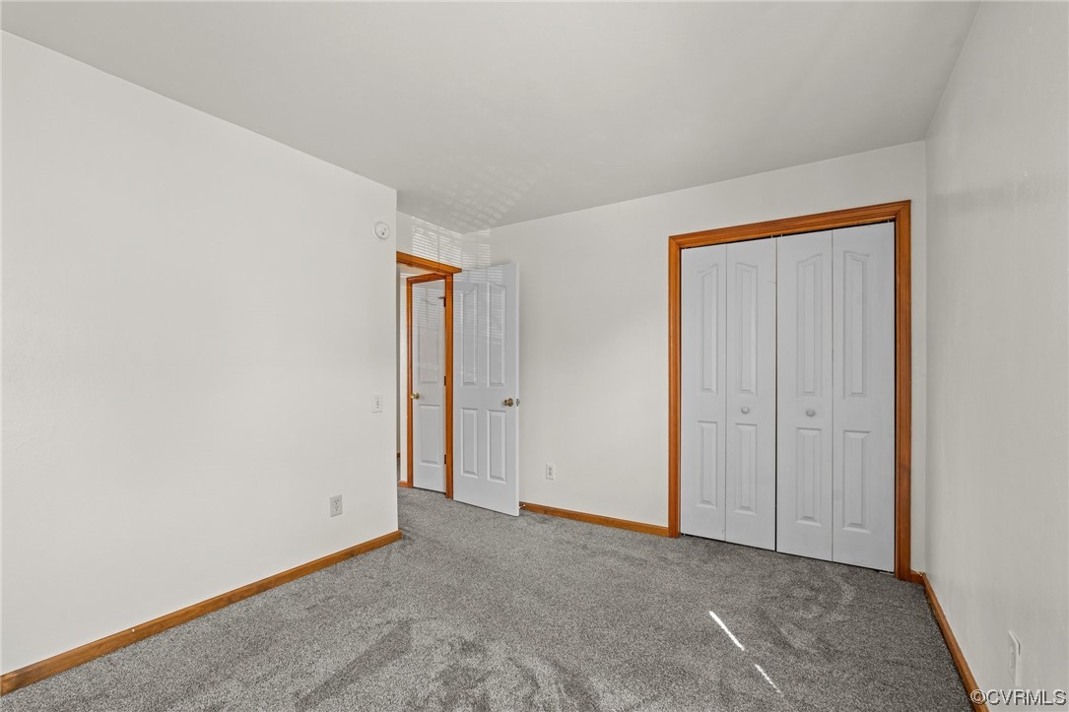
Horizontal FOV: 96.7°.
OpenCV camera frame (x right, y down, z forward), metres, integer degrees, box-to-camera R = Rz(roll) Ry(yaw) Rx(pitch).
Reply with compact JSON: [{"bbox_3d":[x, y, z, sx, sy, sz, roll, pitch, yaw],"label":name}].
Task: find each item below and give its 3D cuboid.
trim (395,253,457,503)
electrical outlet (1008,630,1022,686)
[{"bbox_3d":[-0.987,0.251,4.042,0.135,2.110,0.890,0,-1,33],"label":"trim"},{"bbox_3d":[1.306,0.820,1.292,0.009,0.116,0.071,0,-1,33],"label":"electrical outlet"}]

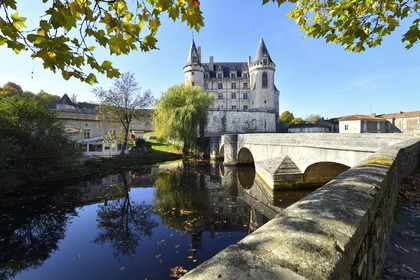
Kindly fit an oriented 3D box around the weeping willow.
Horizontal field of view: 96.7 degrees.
[{"bbox_3d":[-5.640,-4.115,39.000,12.400,14.800,12.000,0,2,0],"label":"weeping willow"}]

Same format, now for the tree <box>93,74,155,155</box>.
[{"bbox_3d":[-15.161,-4.727,33.300,10.600,14.200,9.500,0,2,0],"label":"tree"}]

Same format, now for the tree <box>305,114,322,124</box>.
[{"bbox_3d":[52.665,-8.905,95.000,8.800,8.000,8.000,0,2,0],"label":"tree"}]

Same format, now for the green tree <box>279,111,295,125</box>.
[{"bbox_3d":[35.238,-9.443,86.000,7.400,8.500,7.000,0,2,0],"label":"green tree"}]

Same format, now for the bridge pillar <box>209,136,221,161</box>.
[{"bbox_3d":[0.978,1.720,36.500,2.000,4.600,2.200,-1,2,-18],"label":"bridge pillar"}]

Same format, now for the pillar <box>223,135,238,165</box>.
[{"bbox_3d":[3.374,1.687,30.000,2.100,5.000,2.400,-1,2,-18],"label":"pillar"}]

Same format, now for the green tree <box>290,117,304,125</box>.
[{"bbox_3d":[41.243,-7.542,88.000,6.600,6.800,6.200,0,2,0],"label":"green tree"}]

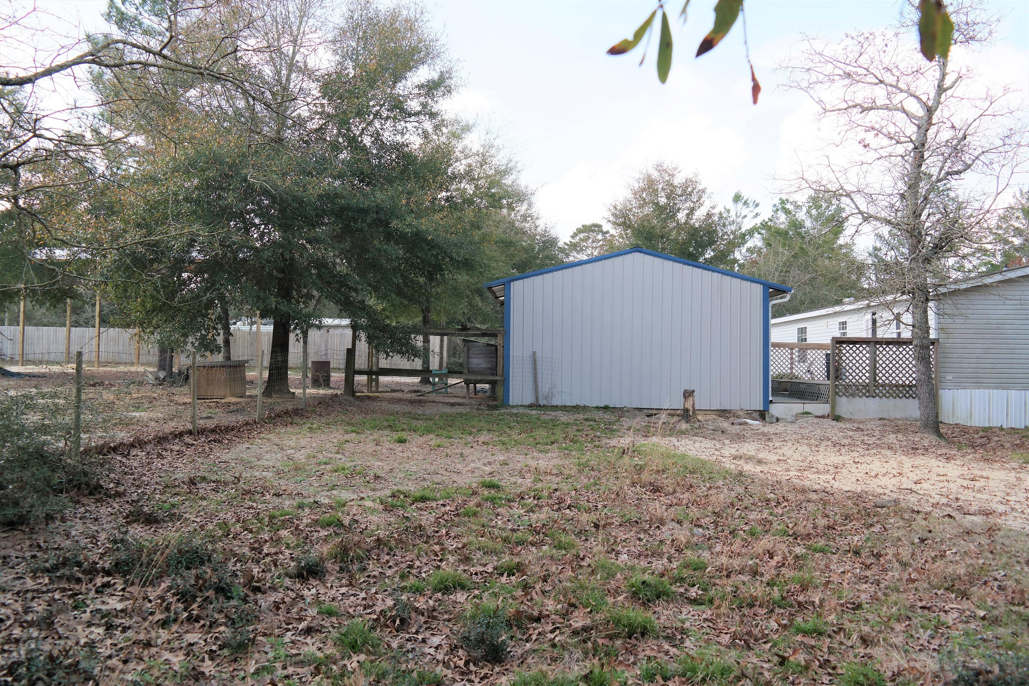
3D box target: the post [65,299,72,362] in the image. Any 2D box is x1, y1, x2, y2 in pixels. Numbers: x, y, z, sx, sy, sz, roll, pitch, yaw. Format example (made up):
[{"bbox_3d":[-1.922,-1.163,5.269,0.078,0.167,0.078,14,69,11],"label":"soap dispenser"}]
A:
[{"bbox_3d":[-20.819,-0.563,36.000,0.160,3.114,0.160,1,-1,2],"label":"post"}]

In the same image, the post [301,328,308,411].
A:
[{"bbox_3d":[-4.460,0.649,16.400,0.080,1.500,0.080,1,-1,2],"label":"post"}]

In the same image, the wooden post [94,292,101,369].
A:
[{"bbox_3d":[-17.846,-0.524,33.000,0.160,3.284,0.160,1,-1,2],"label":"wooden post"}]

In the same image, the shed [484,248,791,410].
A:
[{"bbox_3d":[3.000,-0.269,20.897,7.100,3.700,5.900,1,-1,2],"label":"shed"}]

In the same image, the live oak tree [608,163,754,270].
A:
[{"bbox_3d":[8.058,-3.630,38.000,7.500,10.700,7.300,1,-1,2],"label":"live oak tree"}]

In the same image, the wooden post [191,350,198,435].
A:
[{"bbox_3d":[-4.977,0.775,12.000,0.085,1.325,0.085,1,-1,2],"label":"wooden post"}]

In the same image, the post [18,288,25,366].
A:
[{"bbox_3d":[-21.753,-0.709,34.000,0.160,3.472,0.160,1,-1,2],"label":"post"}]

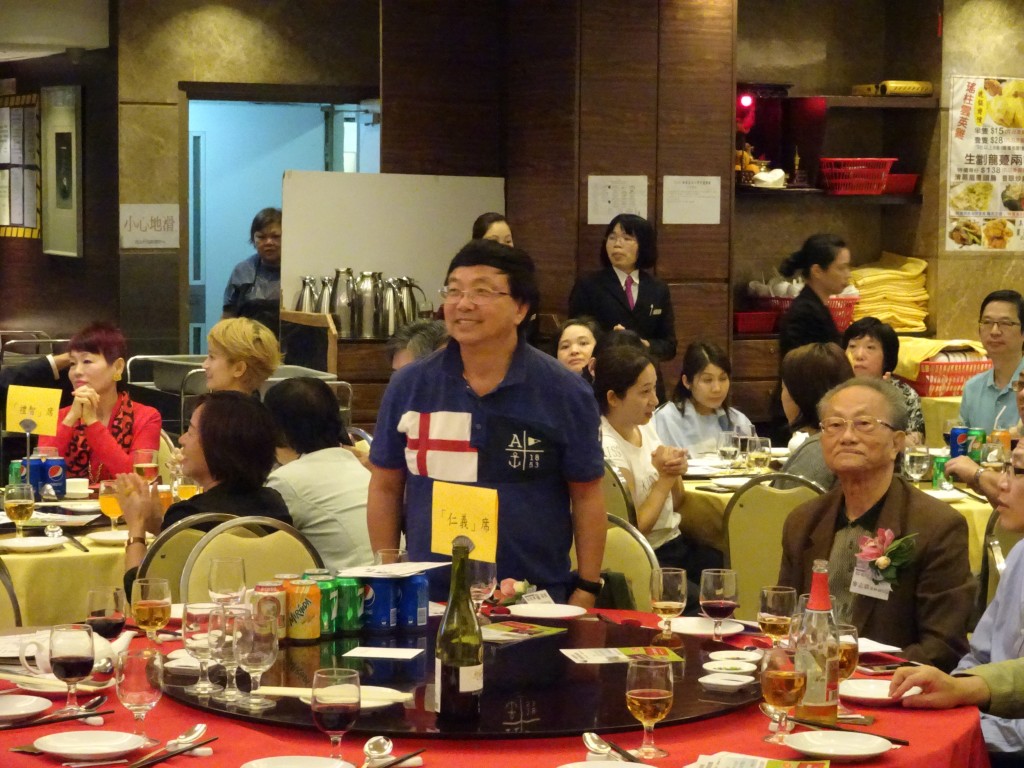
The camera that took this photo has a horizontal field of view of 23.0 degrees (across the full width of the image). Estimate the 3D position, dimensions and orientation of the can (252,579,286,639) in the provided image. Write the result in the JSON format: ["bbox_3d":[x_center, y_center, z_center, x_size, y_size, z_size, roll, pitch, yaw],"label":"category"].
[{"bbox_3d":[-0.484,0.457,5.028,0.066,0.117,0.066,0,5,0],"label":"can"}]

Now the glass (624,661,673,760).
[{"bbox_3d":[0.235,0.553,4.268,0.079,0.156,0.079,1,4,0],"label":"glass"}]

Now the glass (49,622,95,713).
[{"bbox_3d":[-0.798,0.519,4.560,0.080,0.155,0.080,0,5,0],"label":"glass"}]

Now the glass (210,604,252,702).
[{"bbox_3d":[-0.507,0.487,4.520,0.079,0.156,0.079,1,4,0],"label":"glass"}]

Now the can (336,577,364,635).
[{"bbox_3d":[-0.319,0.436,5.026,0.066,0.117,0.066,0,4,0],"label":"can"}]

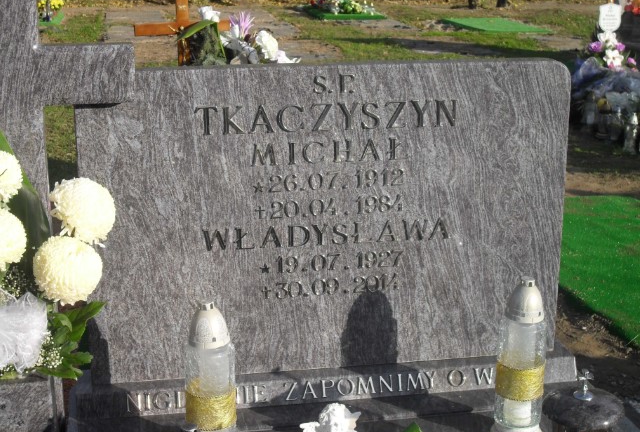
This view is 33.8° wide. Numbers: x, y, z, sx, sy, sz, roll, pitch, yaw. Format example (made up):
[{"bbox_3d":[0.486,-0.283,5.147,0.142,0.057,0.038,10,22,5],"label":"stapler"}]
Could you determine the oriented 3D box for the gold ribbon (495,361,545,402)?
[{"bbox_3d":[0.415,0.330,2.180,0.097,0.069,0.097,0,16,0],"label":"gold ribbon"}]

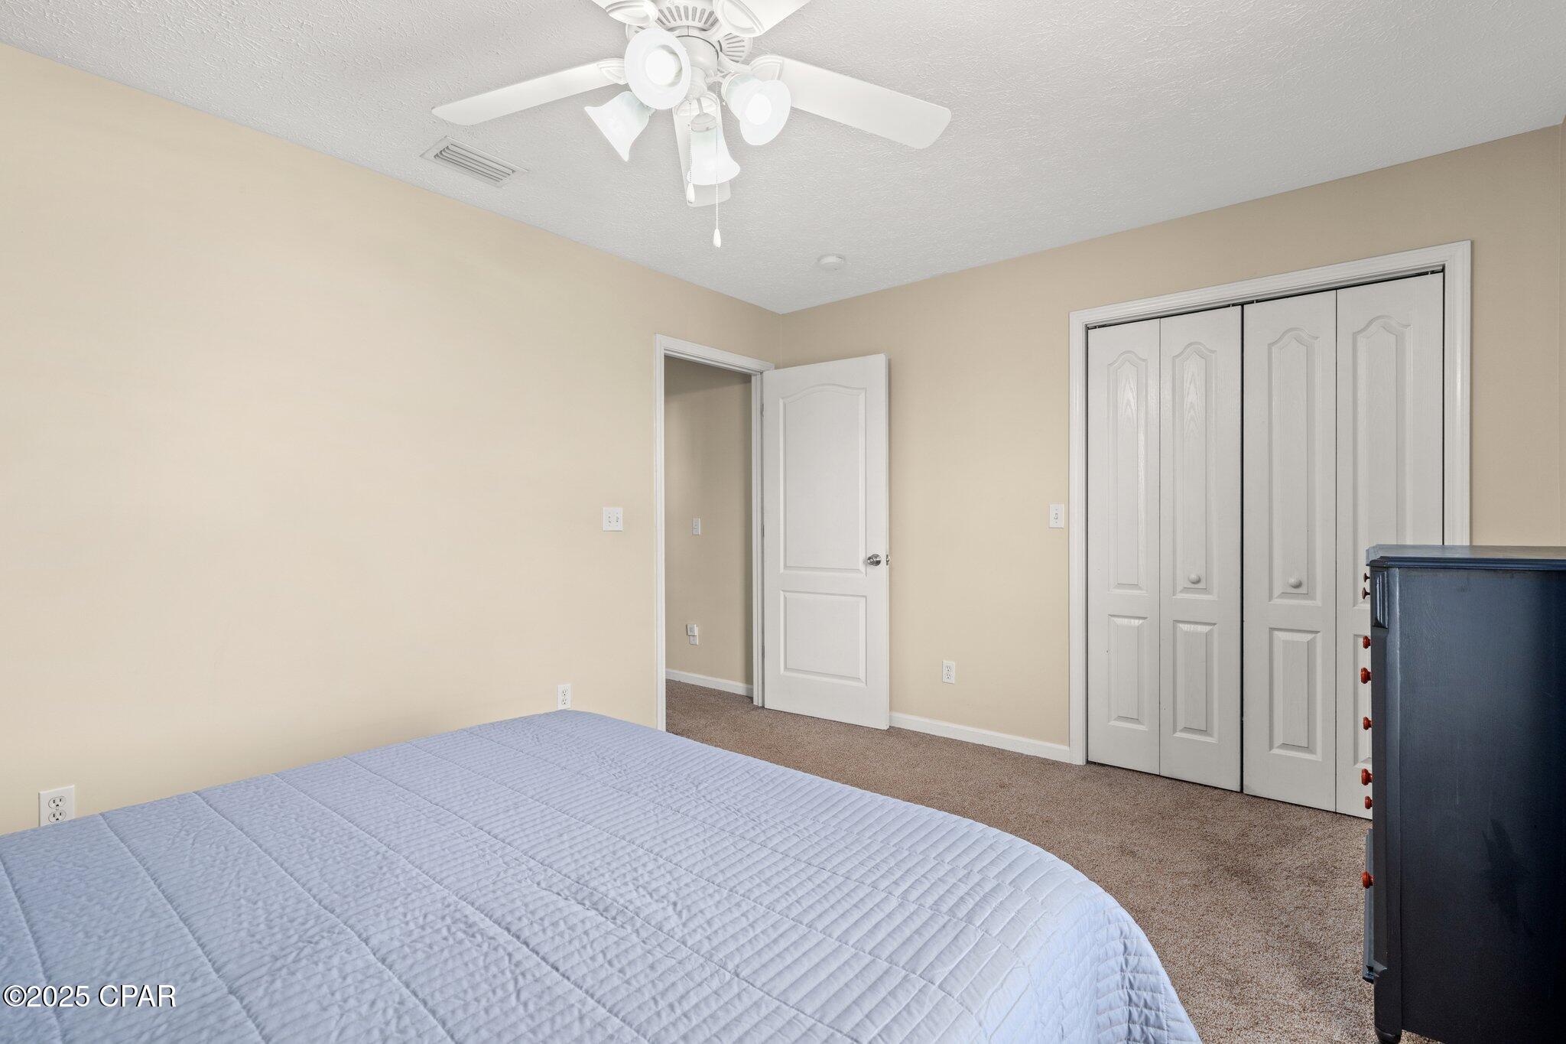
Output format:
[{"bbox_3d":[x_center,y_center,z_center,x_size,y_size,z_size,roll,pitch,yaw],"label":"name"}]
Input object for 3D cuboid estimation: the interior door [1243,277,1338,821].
[{"bbox_3d":[2.026,0.118,2.785,0.296,2.009,0.036,0,1,39],"label":"interior door"}]

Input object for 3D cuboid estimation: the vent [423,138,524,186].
[{"bbox_3d":[-1.089,-1.259,2.466,0.200,0.015,0.298,0,1,39],"label":"vent"}]

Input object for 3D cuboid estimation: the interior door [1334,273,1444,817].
[{"bbox_3d":[2.257,0.119,2.599,0.295,2.009,0.036,0,1,39],"label":"interior door"}]

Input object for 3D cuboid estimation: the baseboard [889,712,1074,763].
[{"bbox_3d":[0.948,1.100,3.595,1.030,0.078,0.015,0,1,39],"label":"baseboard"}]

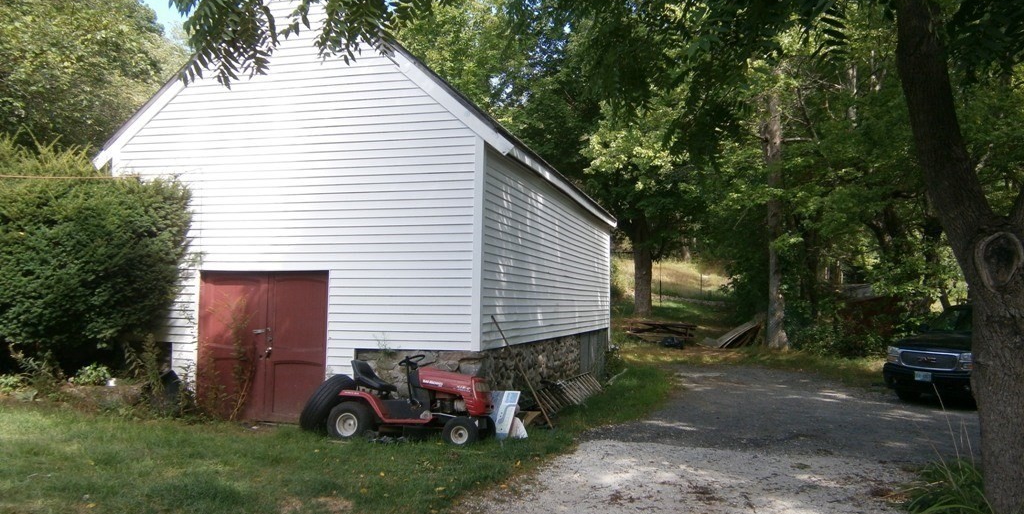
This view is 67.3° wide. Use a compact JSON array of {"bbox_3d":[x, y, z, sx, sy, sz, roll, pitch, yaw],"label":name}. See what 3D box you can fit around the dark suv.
[{"bbox_3d":[9.663,2.006,15.618,5.150,1.920,2.000,3,-4,-36],"label":"dark suv"}]

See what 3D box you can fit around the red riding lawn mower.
[{"bbox_3d":[-1.070,1.569,8.527,1.760,1.000,1.050,0,-4,13],"label":"red riding lawn mower"}]

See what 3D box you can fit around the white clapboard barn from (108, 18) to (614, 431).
[{"bbox_3d":[-1.532,-0.518,15.697,6.126,6.322,11.535,0,-4,15],"label":"white clapboard barn"}]

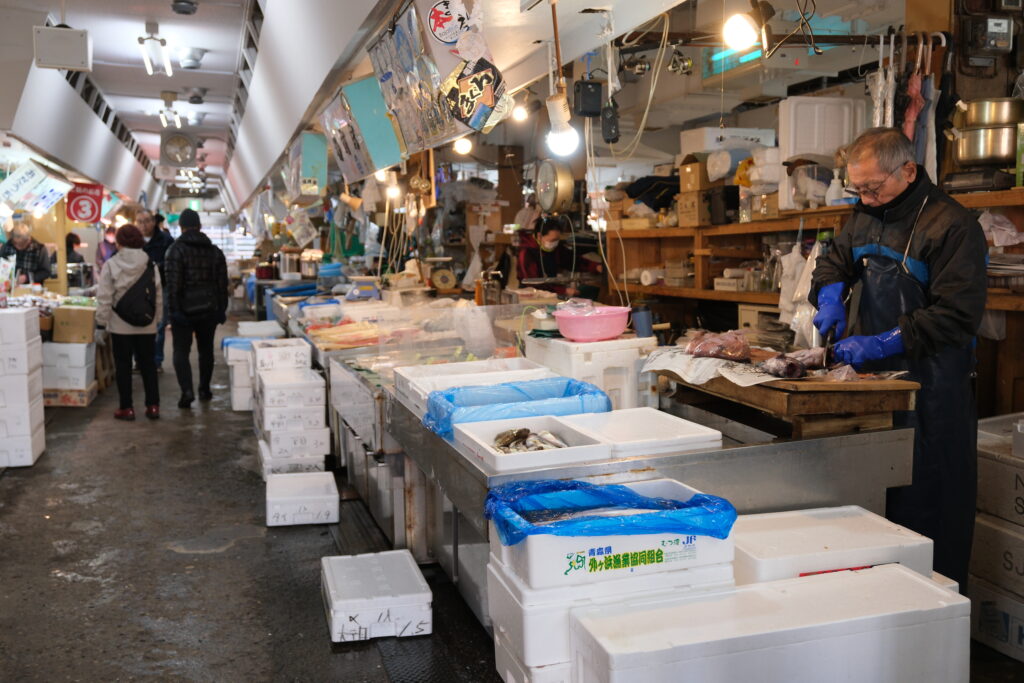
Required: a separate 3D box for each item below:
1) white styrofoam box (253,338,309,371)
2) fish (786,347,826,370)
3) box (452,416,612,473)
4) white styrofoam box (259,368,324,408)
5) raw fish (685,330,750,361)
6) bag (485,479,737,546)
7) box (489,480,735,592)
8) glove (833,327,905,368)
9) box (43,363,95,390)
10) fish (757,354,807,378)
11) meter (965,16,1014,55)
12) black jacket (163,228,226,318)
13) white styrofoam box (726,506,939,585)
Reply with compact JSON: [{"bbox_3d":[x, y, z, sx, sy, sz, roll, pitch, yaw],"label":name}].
[{"bbox_3d":[-1.592,0.089,6.660,0.354,0.141,0.525,-2,6,-18],"label":"white styrofoam box"},{"bbox_3d":[1.078,0.059,3.540,0.150,0.065,0.100,-2,6,-17],"label":"fish"},{"bbox_3d":[0.050,0.302,2.915,0.342,0.056,0.448,-3,6,-18],"label":"box"},{"bbox_3d":[-1.360,0.291,5.950,0.352,0.137,0.520,-2,6,-17],"label":"white styrofoam box"},{"bbox_3d":[0.765,0.014,3.569,0.225,0.090,0.145,3,6,25],"label":"raw fish"},{"bbox_3d":[0.242,0.417,2.365,0.538,0.086,0.295,-3,7,-17],"label":"bag"},{"bbox_3d":[0.250,0.483,2.472,0.540,0.140,0.315,-3,6,-18],"label":"box"},{"bbox_3d":[1.113,0.019,3.020,0.215,0.098,0.092,-19,15,-32],"label":"glove"},{"bbox_3d":[-4.194,0.320,9.161,0.390,0.200,0.440,-2,6,-11],"label":"box"},{"bbox_3d":[0.878,0.073,3.126,0.160,0.070,0.085,1,6,20],"label":"fish"},{"bbox_3d":[1.969,-1.259,3.980,0.140,0.145,0.095,-2,6,-17],"label":"meter"},{"bbox_3d":[-2.773,-0.589,8.500,0.520,0.800,0.330,-2,6,-17],"label":"black jacket"},{"bbox_3d":[0.774,0.541,2.514,0.490,0.098,0.335,-2,7,-16],"label":"white styrofoam box"}]

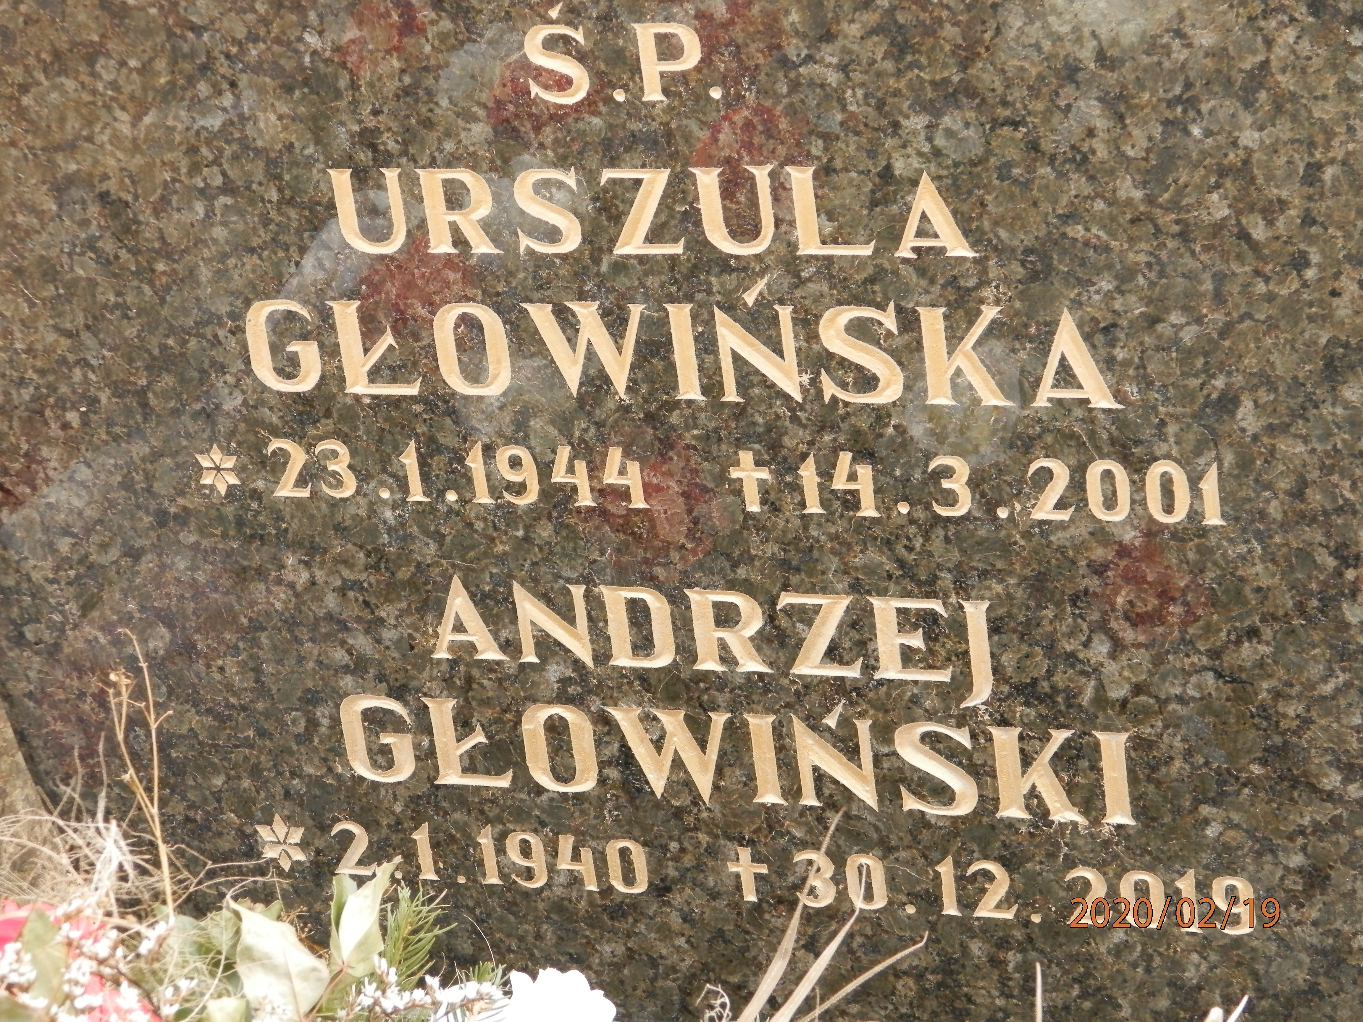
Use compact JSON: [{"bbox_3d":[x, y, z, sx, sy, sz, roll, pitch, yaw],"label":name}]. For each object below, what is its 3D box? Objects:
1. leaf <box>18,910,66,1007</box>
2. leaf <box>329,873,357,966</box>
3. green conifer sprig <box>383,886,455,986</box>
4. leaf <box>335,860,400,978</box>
[{"bbox_3d":[-0.317,0.222,2.070,0.025,0.044,0.020,-9,25,0],"label":"leaf"},{"bbox_3d":[-0.172,0.207,2.115,0.016,0.043,0.017,-9,25,0],"label":"leaf"},{"bbox_3d":[-0.135,0.218,2.130,0.036,0.046,0.028,-9,25,0],"label":"green conifer sprig"},{"bbox_3d":[-0.159,0.206,2.110,0.032,0.053,0.024,-9,25,0],"label":"leaf"}]

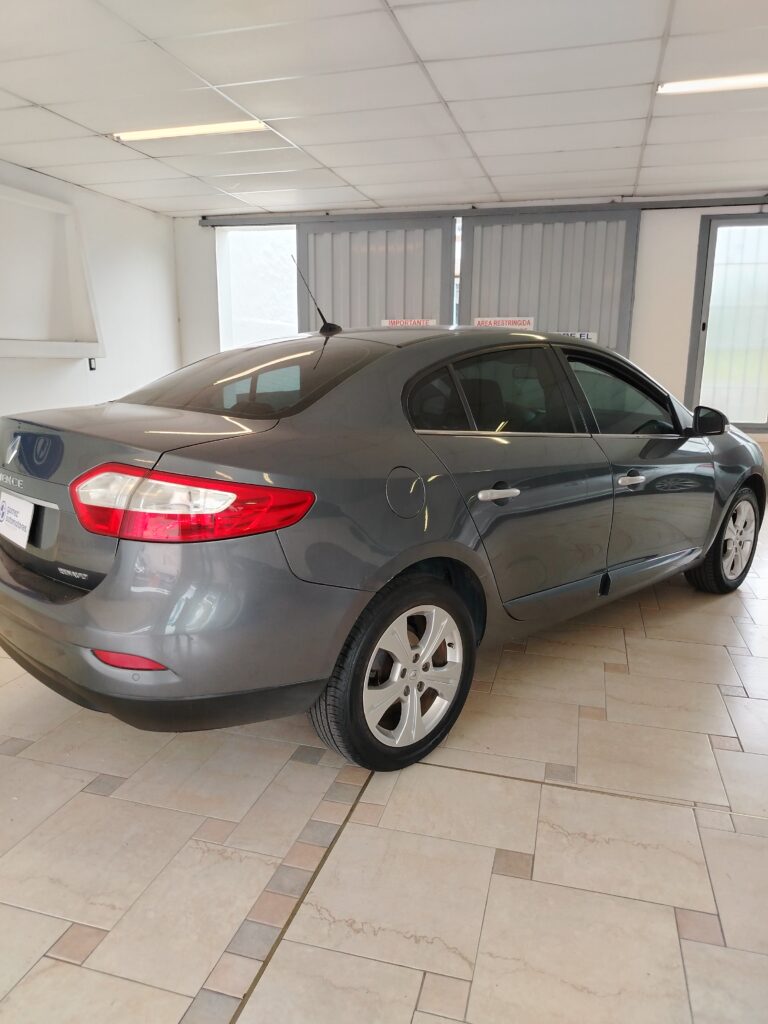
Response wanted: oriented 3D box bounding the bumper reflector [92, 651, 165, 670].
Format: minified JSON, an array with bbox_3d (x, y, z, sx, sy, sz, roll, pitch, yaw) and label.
[{"bbox_3d":[-0.667,0.394,1.861,0.230,0.050,0.045,5,13,18],"label":"bumper reflector"}]

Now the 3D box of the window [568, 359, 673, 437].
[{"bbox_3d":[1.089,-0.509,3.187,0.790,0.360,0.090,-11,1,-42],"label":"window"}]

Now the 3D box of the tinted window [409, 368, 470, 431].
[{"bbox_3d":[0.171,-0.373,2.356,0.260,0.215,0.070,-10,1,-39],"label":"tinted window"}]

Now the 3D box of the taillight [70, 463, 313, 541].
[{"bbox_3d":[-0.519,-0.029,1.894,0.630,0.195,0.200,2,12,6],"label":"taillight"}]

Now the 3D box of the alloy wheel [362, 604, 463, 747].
[{"bbox_3d":[0.061,0.527,2.392,0.467,0.467,0.170,-11,16,-42],"label":"alloy wheel"}]

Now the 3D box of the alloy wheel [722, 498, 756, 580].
[{"bbox_3d":[2.033,0.158,4.202,0.467,0.467,0.170,-11,16,-42],"label":"alloy wheel"}]

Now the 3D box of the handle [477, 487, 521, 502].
[{"bbox_3d":[0.402,-0.060,2.455,0.230,0.038,0.048,-8,14,-43],"label":"handle"}]

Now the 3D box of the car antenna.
[{"bbox_3d":[-0.269,-0.874,2.884,0.250,0.295,0.060,-11,16,-42],"label":"car antenna"}]

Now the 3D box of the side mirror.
[{"bbox_3d":[1.613,-0.450,3.489,0.140,0.140,0.190,-11,16,-42],"label":"side mirror"}]

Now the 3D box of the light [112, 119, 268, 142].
[{"bbox_3d":[-1.340,-2.610,4.869,1.180,0.060,0.170,4,13,16],"label":"light"}]

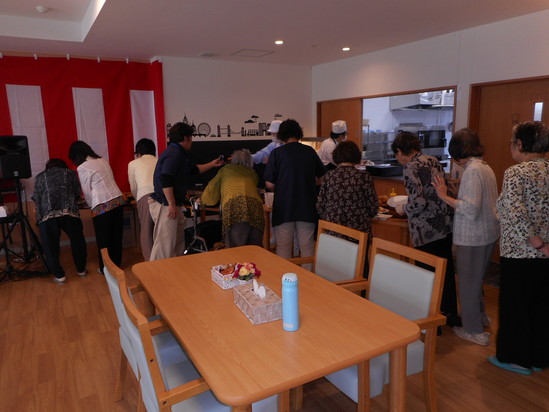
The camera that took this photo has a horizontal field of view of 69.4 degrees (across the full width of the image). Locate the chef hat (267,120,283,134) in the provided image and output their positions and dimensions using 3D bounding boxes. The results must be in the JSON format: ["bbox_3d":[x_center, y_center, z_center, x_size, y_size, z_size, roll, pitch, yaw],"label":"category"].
[{"bbox_3d":[0.018,-0.954,4.800,0.230,0.150,0.190,-6,13,-24],"label":"chef hat"}]

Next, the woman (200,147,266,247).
[{"bbox_3d":[-0.419,0.106,4.132,0.600,1.410,0.650,-1,9,-3],"label":"woman"}]

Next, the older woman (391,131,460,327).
[{"bbox_3d":[1.222,0.178,3.096,0.600,1.490,0.470,11,16,44],"label":"older woman"}]

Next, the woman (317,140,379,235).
[{"bbox_3d":[0.661,0.130,3.692,0.540,1.460,0.480,0,9,5],"label":"woman"}]

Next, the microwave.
[{"bbox_3d":[2.908,-1.215,7.300,0.580,0.340,0.450,-2,12,-9],"label":"microwave"}]

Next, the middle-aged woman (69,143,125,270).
[{"bbox_3d":[-1.931,-0.007,4.399,0.500,1.390,0.650,-8,14,-34],"label":"middle-aged woman"}]

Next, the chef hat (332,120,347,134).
[{"bbox_3d":[0.820,-0.990,5.000,0.200,0.150,0.180,-6,13,-24],"label":"chef hat"}]

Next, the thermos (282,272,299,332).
[{"bbox_3d":[0.068,0.388,1.615,0.066,0.232,0.068,-1,12,0],"label":"thermos"}]

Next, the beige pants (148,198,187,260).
[{"bbox_3d":[-1.026,0.376,3.798,0.330,0.940,0.340,-5,10,-25],"label":"beige pants"}]

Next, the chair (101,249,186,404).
[{"bbox_3d":[-0.585,0.678,2.174,0.570,0.860,0.540,-5,10,-29],"label":"chair"}]

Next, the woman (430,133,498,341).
[{"bbox_3d":[1.392,0.206,2.937,0.440,1.520,0.470,-7,11,-35],"label":"woman"}]

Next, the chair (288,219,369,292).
[{"bbox_3d":[0.235,0.591,2.688,0.570,0.860,0.540,-5,10,-29],"label":"chair"}]

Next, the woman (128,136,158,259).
[{"bbox_3d":[-1.500,-0.070,4.612,0.460,1.420,0.580,-7,13,-29],"label":"woman"}]

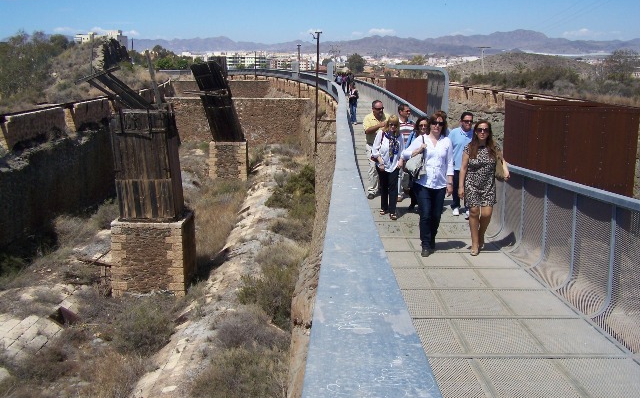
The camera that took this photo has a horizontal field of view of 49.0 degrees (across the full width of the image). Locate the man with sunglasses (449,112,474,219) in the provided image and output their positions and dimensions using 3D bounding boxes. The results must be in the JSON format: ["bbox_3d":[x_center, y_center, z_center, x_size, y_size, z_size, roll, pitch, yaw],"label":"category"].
[{"bbox_3d":[2.341,-0.534,11.294,0.540,1.720,0.420,0,11,0],"label":"man with sunglasses"}]

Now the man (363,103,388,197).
[{"bbox_3d":[0.969,-0.849,12.215,0.560,1.740,0.420,-2,11,-8],"label":"man"}]

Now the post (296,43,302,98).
[{"bbox_3d":[-1.896,-11.677,64.967,0.420,5.200,0.420,0,11,0],"label":"post"}]

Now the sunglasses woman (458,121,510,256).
[{"bbox_3d":[2.024,-0.125,8.542,0.580,1.640,0.420,1,11,7],"label":"sunglasses woman"}]

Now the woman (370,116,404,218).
[{"bbox_3d":[1.070,-0.497,10.982,0.530,1.620,0.420,-1,11,-6],"label":"woman"}]

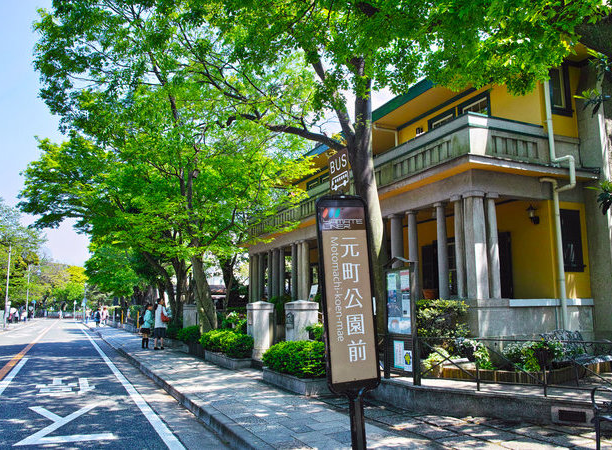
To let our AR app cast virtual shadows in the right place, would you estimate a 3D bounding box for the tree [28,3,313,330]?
[{"bbox_3d":[-3.880,-1.274,15.368,8.000,10.000,8.300,0,-9,0],"label":"tree"}]

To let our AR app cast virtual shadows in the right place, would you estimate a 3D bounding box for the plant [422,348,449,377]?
[{"bbox_3d":[2.170,2.304,8.753,0.440,0.450,0.440,-4,-9,24],"label":"plant"}]

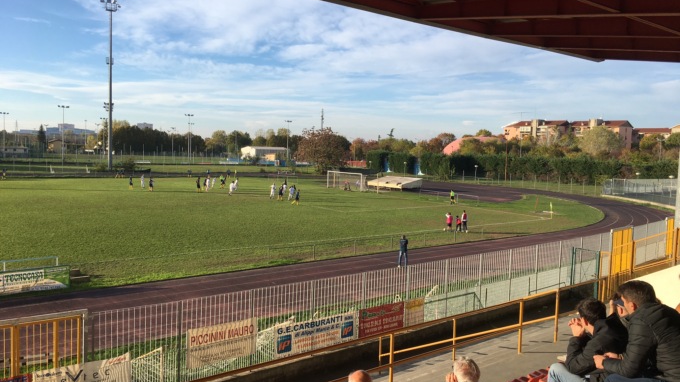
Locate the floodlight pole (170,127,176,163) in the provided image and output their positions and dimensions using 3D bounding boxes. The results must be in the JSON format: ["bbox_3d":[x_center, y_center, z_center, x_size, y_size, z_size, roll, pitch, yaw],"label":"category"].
[{"bbox_3d":[-45.981,-13.058,157.254,1.400,9.167,0.600,-2,7,-38],"label":"floodlight pole"}]

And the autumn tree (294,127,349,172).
[{"bbox_3d":[-3.578,-8.663,121.806,11.655,9.776,11.055,2,5,0],"label":"autumn tree"}]

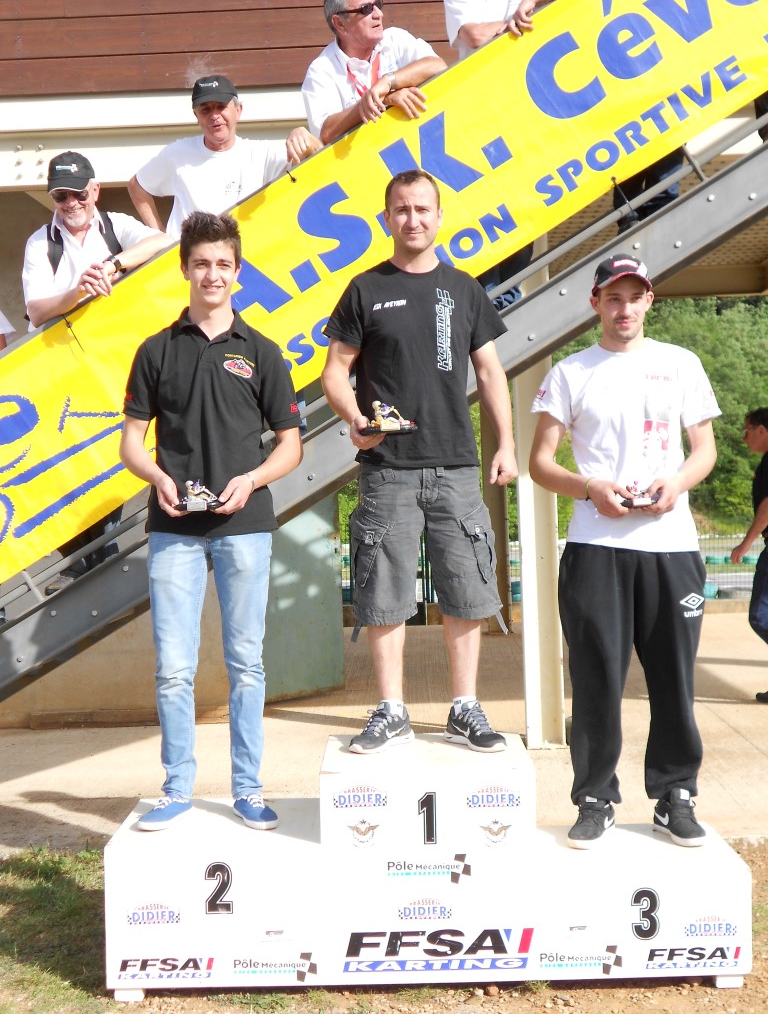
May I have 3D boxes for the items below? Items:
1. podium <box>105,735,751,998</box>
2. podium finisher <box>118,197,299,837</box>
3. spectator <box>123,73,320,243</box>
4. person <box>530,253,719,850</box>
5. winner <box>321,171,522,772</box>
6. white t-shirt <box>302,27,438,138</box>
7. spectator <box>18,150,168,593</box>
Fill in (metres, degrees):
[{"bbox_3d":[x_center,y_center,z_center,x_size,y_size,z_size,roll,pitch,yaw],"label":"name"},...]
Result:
[{"bbox_3d":[0.124,1.042,4.322,1.800,0.627,0.570,-1,2,1],"label":"podium"},{"bbox_3d":[-0.520,0.020,4.330,0.550,1.820,0.430,-2,1,-3],"label":"podium finisher"},{"bbox_3d":[-0.612,-0.817,5.600,0.700,1.710,0.450,-2,1,-6],"label":"spectator"},{"bbox_3d":[0.730,0.115,4.400,0.570,1.790,0.430,-2,1,0],"label":"person"},{"bbox_3d":[0.108,-0.155,4.390,0.580,1.770,0.430,-2,1,0],"label":"winner"},{"bbox_3d":[-0.052,-1.567,5.600,0.530,0.580,0.380,-2,1,-11],"label":"white t-shirt"},{"bbox_3d":[-1.111,-0.520,5.600,0.580,1.720,0.500,-2,1,-10],"label":"spectator"}]

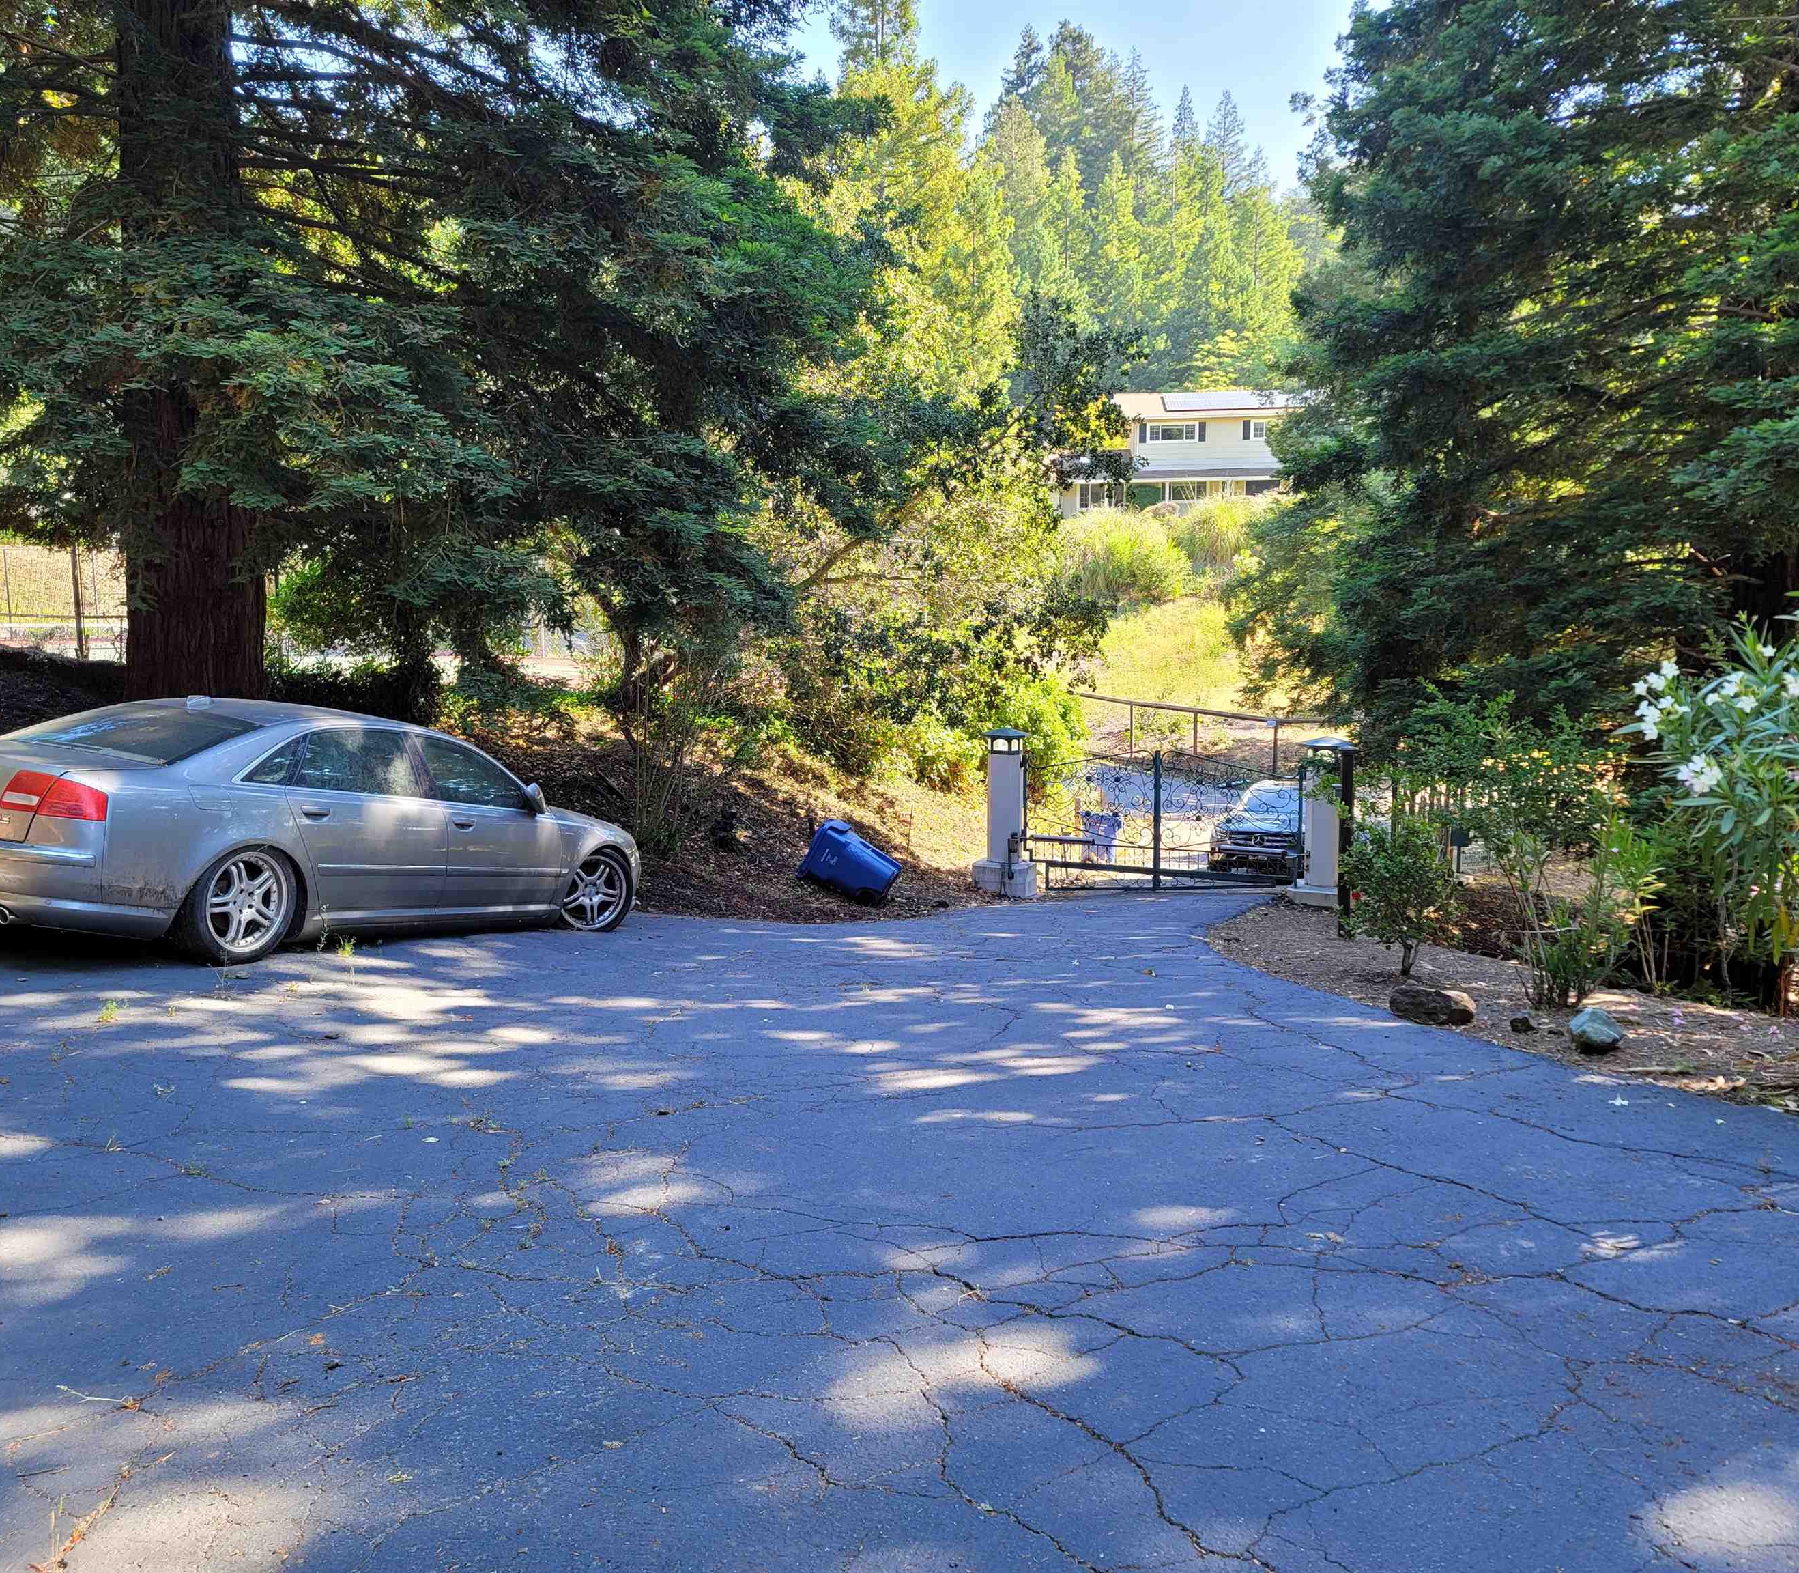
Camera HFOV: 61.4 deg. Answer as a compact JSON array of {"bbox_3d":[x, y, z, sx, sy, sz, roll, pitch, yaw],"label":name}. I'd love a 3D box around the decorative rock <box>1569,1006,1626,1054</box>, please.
[{"bbox_3d":[4.032,1.410,8.750,0.340,0.250,0.320,1,3,24],"label":"decorative rock"}]

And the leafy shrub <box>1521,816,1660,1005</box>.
[{"bbox_3d":[4.708,0.852,10.300,0.960,1.310,0.900,1,3,24],"label":"leafy shrub"}]

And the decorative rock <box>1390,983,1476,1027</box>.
[{"bbox_3d":[3.368,1.379,9.550,0.550,0.240,0.370,1,3,17],"label":"decorative rock"}]

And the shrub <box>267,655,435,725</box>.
[{"bbox_3d":[-5.734,-1.000,15.800,1.850,0.850,1.100,0,2,-11],"label":"shrub"}]

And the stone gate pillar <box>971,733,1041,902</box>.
[{"bbox_3d":[1.357,0.344,19.300,0.720,2.170,0.720,0,2,11],"label":"stone gate pillar"}]

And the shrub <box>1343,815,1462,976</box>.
[{"bbox_3d":[3.985,0.863,12.000,0.950,1.280,0.950,1,3,18],"label":"shrub"}]

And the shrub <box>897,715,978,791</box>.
[{"bbox_3d":[0.559,-0.488,22.000,1.200,1.120,1.100,0,2,0],"label":"shrub"}]

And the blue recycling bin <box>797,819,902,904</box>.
[{"bbox_3d":[-0.574,0.866,17.400,1.060,0.760,0.620,23,-3,19],"label":"blue recycling bin"}]

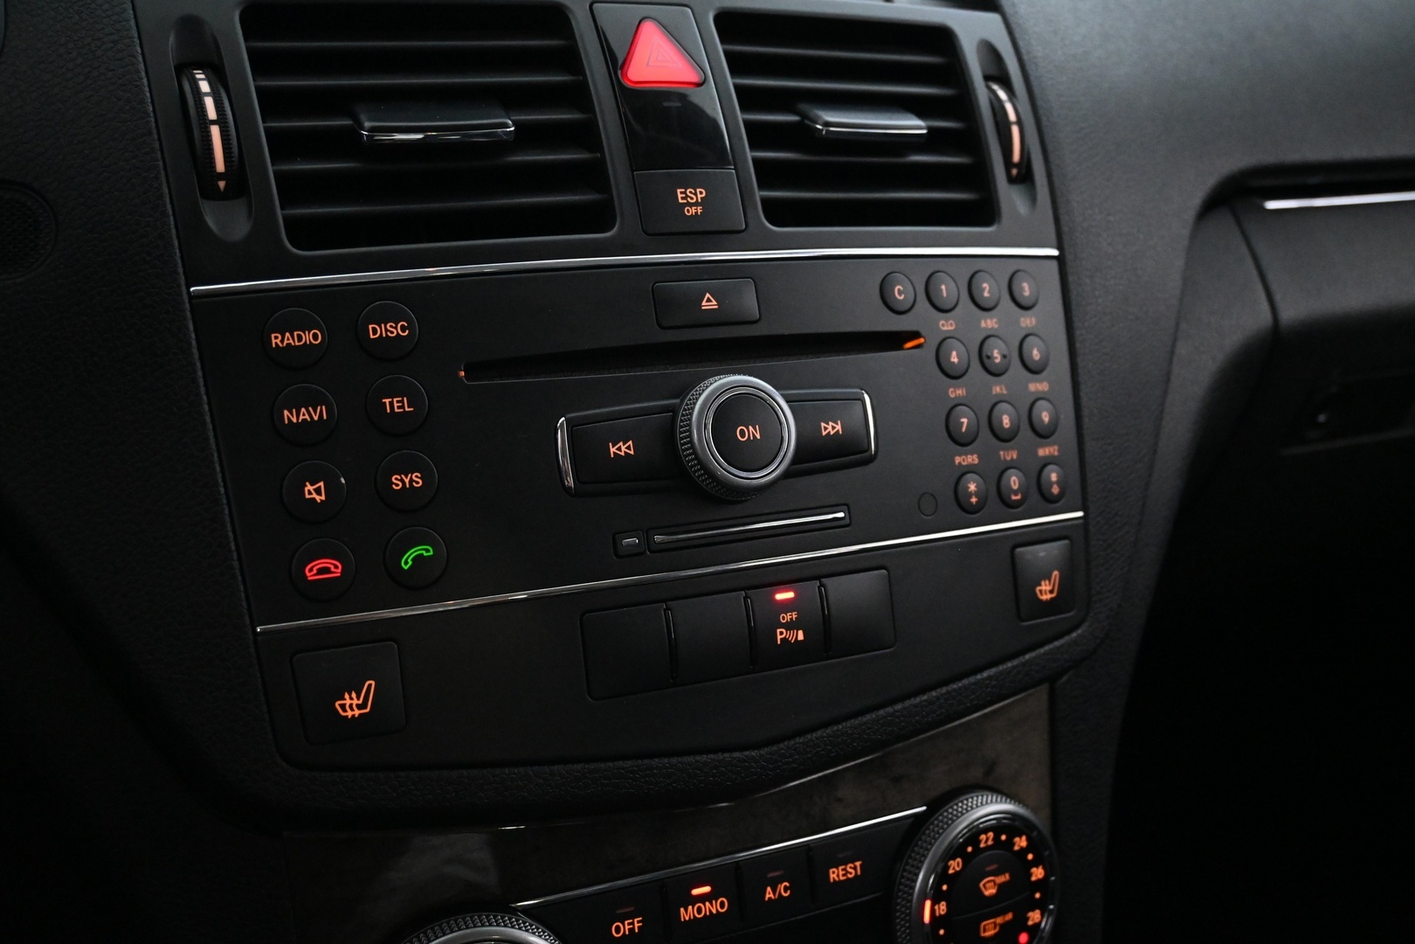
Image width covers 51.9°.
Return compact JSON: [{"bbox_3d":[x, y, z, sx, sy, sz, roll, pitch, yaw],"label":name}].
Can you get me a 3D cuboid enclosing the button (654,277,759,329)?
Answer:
[{"bbox_3d":[-0.001,-0.042,0.366,0.028,0.012,0.005,-6,-6,-24],"label":"button"}]

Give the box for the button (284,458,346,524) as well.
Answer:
[{"bbox_3d":[-0.088,0.005,0.324,0.014,0.014,0.004,-7,-3,-15],"label":"button"}]

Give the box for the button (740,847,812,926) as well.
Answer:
[{"bbox_3d":[0.018,0.109,0.384,0.021,0.016,0.005,-6,0,-25],"label":"button"}]

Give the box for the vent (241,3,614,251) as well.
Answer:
[{"bbox_3d":[-0.068,-0.083,0.360,0.081,0.066,0.025,-7,-15,-20],"label":"vent"}]

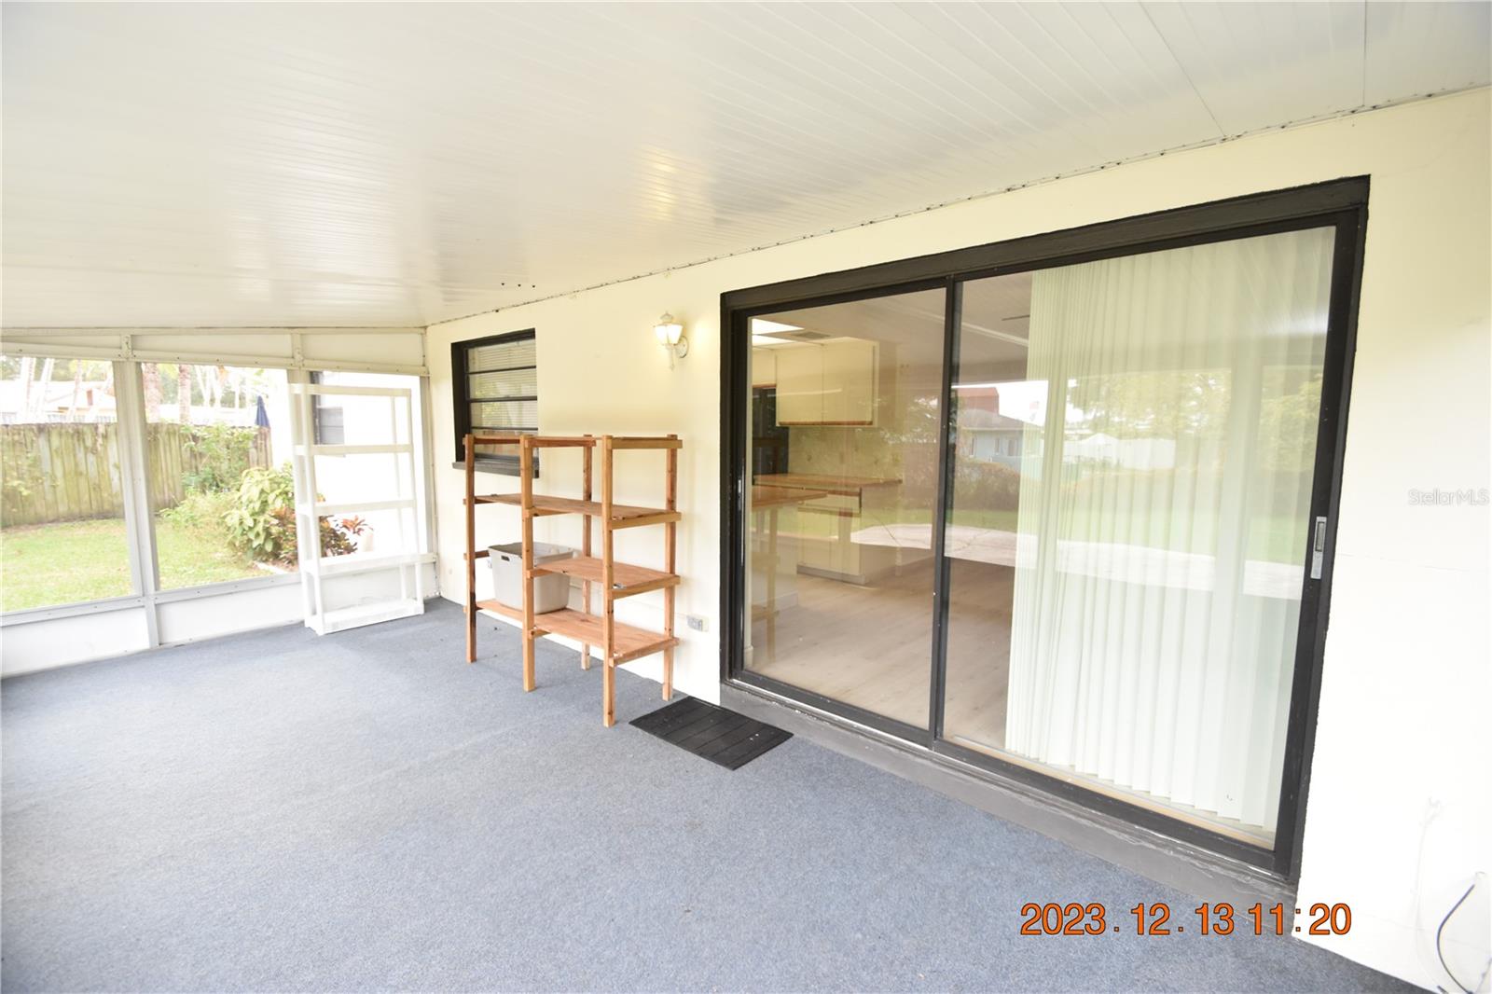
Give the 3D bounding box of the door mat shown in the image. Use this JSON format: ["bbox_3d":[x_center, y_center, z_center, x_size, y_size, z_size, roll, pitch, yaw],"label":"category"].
[{"bbox_3d":[-0.189,1.208,3.254,0.728,0.012,0.459,5,8,39],"label":"door mat"}]

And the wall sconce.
[{"bbox_3d":[-0.410,-0.863,3.453,0.128,0.305,0.178,5,8,39],"label":"wall sconce"}]

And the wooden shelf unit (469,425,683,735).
[{"bbox_3d":[-1.107,0.386,3.817,1.502,1.517,0.500,5,8,39],"label":"wooden shelf unit"}]

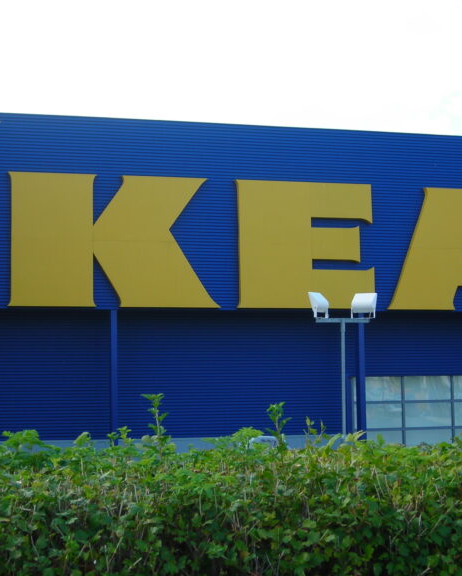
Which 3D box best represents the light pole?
[{"bbox_3d":[2.245,2.323,24.030,1.330,4.500,0.550,1,-4,-16],"label":"light pole"}]

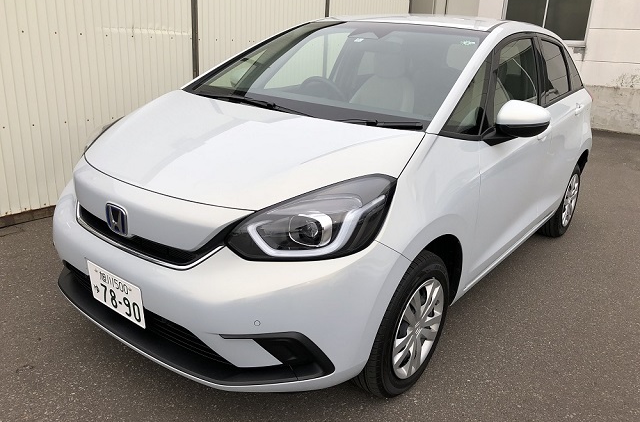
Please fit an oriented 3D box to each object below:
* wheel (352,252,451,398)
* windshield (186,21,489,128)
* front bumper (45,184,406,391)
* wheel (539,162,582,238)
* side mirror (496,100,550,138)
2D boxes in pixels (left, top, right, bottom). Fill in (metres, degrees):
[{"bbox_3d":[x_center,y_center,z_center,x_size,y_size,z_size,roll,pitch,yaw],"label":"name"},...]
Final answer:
[{"bbox_3d":[0.354,0.465,2.159,0.190,0.600,0.600,16,22,35],"label":"wheel"},{"bbox_3d":[0.073,-0.736,2.591,1.420,0.090,1.070,16,46,35],"label":"windshield"},{"bbox_3d":[-0.528,0.226,2.142,1.660,0.570,0.680,16,22,35],"label":"front bumper"},{"bbox_3d":[1.899,-0.095,4.082,0.190,0.600,0.600,16,22,35],"label":"wheel"},{"bbox_3d":[0.915,-0.418,2.341,0.225,0.160,0.135,16,22,35],"label":"side mirror"}]

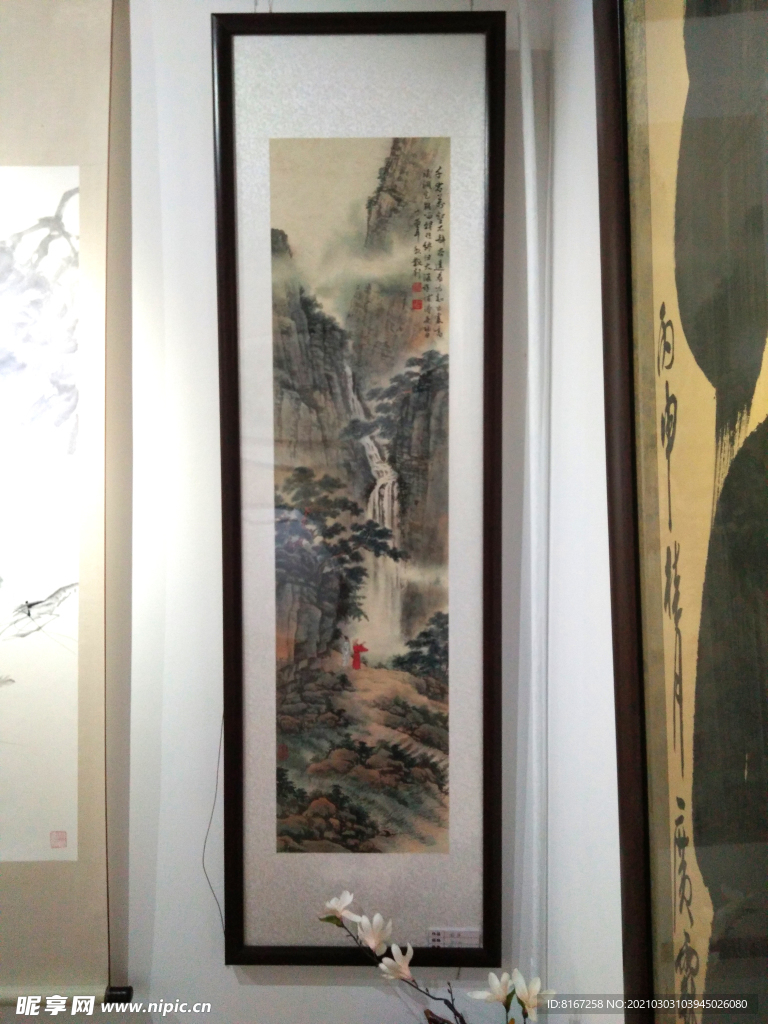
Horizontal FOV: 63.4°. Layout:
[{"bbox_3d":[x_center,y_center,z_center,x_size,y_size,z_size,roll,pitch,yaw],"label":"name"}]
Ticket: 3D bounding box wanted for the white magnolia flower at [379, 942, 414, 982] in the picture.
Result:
[{"bbox_3d":[0.022,0.810,1.120,0.065,0.058,0.058,0,1,0],"label":"white magnolia flower"}]

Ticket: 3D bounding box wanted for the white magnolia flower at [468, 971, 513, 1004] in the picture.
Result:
[{"bbox_3d":[0.185,0.827,1.080,0.075,0.051,0.060,0,1,0],"label":"white magnolia flower"}]

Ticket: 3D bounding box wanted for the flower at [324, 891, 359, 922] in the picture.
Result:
[{"bbox_3d":[-0.078,0.721,1.135,0.064,0.050,0.056,0,1,0],"label":"flower"}]

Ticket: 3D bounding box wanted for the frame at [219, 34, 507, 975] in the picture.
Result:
[{"bbox_3d":[-0.045,-0.015,1.212,0.552,1.845,0.035,0,2,1],"label":"frame"}]

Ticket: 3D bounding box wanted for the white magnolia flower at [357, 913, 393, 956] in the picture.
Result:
[{"bbox_3d":[-0.017,0.769,1.130,0.065,0.067,0.060,0,1,0],"label":"white magnolia flower"}]

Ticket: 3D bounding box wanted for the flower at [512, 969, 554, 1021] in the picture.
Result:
[{"bbox_3d":[0.260,0.839,1.080,0.073,0.073,0.063,0,1,0],"label":"flower"}]

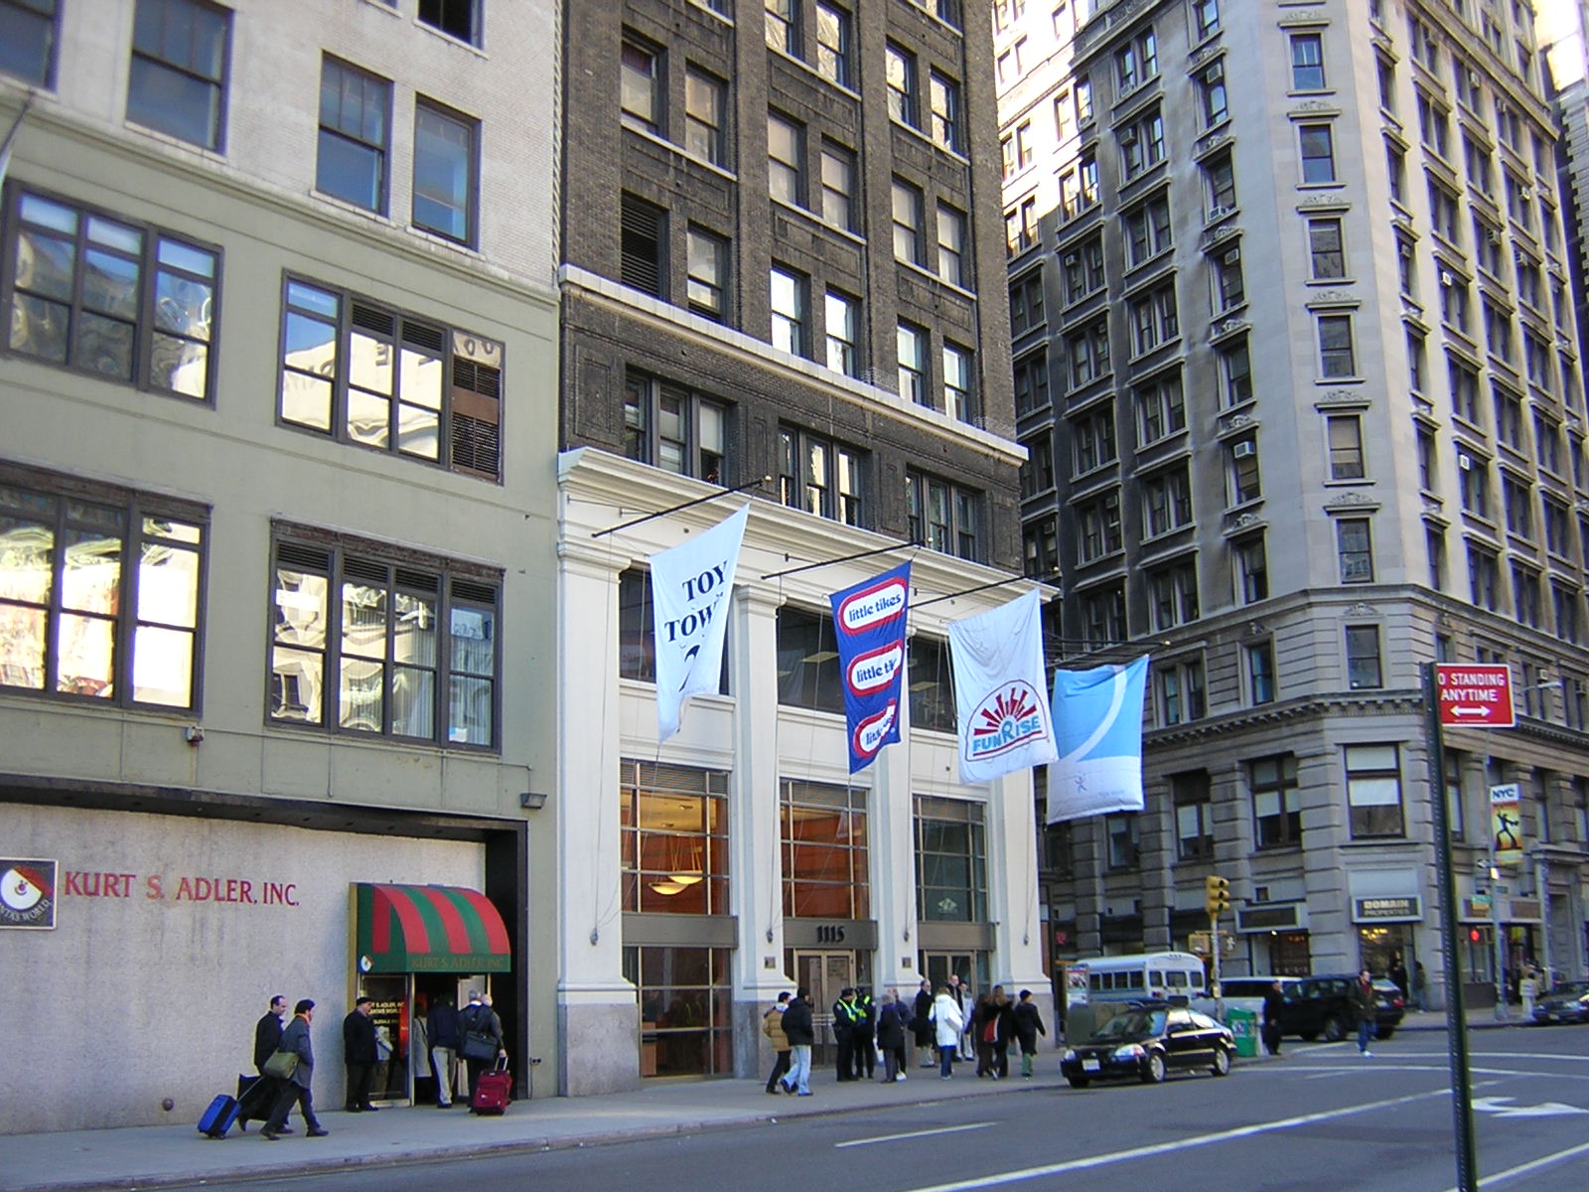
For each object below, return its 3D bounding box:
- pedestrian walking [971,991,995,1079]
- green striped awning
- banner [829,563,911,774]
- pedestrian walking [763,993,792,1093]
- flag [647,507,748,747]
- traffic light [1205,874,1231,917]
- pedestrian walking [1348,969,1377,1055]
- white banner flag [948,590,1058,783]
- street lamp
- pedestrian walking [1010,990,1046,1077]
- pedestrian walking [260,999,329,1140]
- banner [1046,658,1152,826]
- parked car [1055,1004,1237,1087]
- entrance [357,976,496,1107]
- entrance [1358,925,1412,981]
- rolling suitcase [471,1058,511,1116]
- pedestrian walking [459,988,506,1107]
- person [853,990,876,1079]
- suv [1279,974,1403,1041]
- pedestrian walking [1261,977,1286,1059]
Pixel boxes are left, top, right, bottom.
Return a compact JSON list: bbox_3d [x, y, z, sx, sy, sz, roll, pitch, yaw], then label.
[{"bbox_3d":[3.713,8.594,32.452,0.500,1.630,0.420,-9,-16,29],"label":"pedestrian walking"},{"bbox_3d":[-6.048,5.582,27.725,1.485,1.469,2.098,-13,-18,40],"label":"green striped awning"},{"bbox_3d":[1.556,1.536,34.015,2.200,4.100,0.400,-14,-18,41],"label":"banner"},{"bbox_3d":[-0.290,7.787,28.896,0.480,1.720,0.480,-13,-18,41],"label":"pedestrian walking"},{"bbox_3d":[-1.689,0.546,29.304,2.570,3.750,0.450,-13,-18,41],"label":"flag"},{"bbox_3d":[9.543,6.743,37.200,0.300,0.860,0.420,6,-16,-28],"label":"traffic light"},{"bbox_3d":[11.810,8.672,34.399,0.450,1.740,0.480,-14,-18,43],"label":"pedestrian walking"},{"bbox_3d":[4.778,2.121,38.230,2.850,4.150,0.400,-14,-18,41],"label":"white banner flag"},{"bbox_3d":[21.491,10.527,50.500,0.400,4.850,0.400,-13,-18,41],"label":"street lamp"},{"bbox_3d":[4.559,8.560,32.352,0.500,1.640,0.560,10,-18,-39],"label":"pedestrian walking"},{"bbox_3d":[-6.582,6.239,21.900,0.550,1.750,0.750,-13,-18,41],"label":"pedestrian walking"},{"bbox_3d":[7.494,3.571,40.800,2.450,3.950,0.400,1,-13,-11],"label":"banner"},{"bbox_3d":[6.930,8.620,31.900,1.700,1.380,4.450,-13,-18,39],"label":"parked car"},{"bbox_3d":[-6.184,7.524,28.040,0.200,2.171,2.801,-13,-18,40],"label":"entrance"},{"bbox_3d":[20.560,12.893,57.500,1.950,2.900,0.300,-3,-14,7],"label":"entrance"},{"bbox_3d":[-4.546,7.387,24.800,0.460,0.820,0.320,7,-21,12],"label":"rolling suitcase"},{"bbox_3d":[-4.887,7.070,25.772,0.680,1.790,0.500,5,-15,-24],"label":"pedestrian walking"},{"bbox_3d":[1.389,8.754,33.108,0.420,1.760,0.550,10,-18,-39],"label":"person"},{"bbox_3d":[15.135,11.689,46.800,1.840,1.720,4.550,5,-15,-25],"label":"suv"},{"bbox_3d":[11.524,10.141,39.716,0.400,1.760,0.550,-8,-15,24],"label":"pedestrian walking"}]

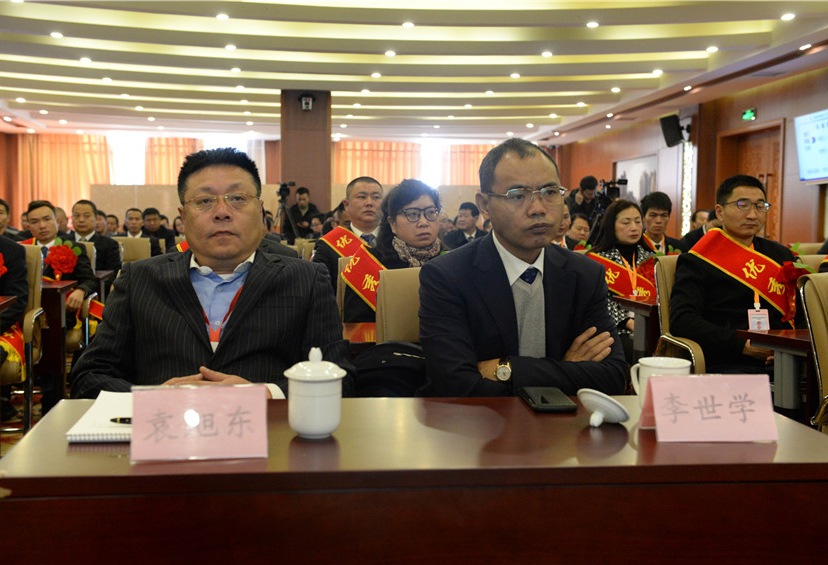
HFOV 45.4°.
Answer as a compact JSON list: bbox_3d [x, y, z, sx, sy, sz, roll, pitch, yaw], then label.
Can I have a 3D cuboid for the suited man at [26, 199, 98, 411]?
[{"bbox_3d":[-2.000,0.143,5.600,0.520,1.220,0.750,0,4,-8],"label":"suited man"}]

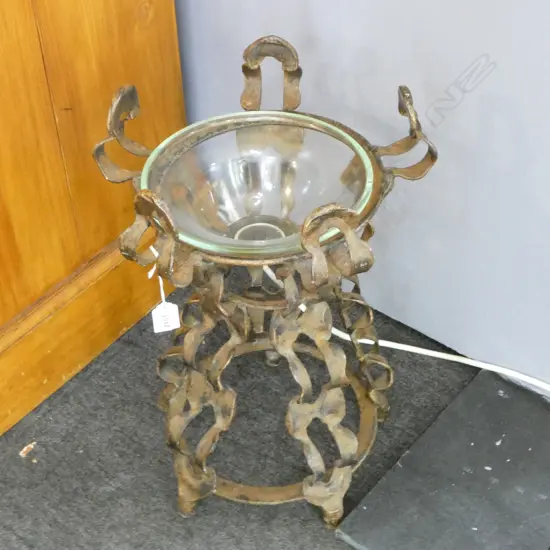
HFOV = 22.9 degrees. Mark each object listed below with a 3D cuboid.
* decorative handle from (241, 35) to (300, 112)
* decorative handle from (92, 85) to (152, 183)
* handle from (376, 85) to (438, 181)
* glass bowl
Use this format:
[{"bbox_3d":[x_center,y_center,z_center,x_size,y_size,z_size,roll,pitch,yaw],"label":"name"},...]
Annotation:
[{"bbox_3d":[-0.004,-0.247,1.623,0.073,0.103,0.060,1,43,4],"label":"decorative handle"},{"bbox_3d":[-0.174,-0.170,1.547,0.060,0.103,0.073,14,45,17],"label":"decorative handle"},{"bbox_3d":[0.151,-0.170,1.581,0.064,0.113,0.072,-9,42,-9],"label":"handle"},{"bbox_3d":[-0.019,-0.072,1.548,0.260,0.096,0.260,-1,42,1],"label":"glass bowl"}]

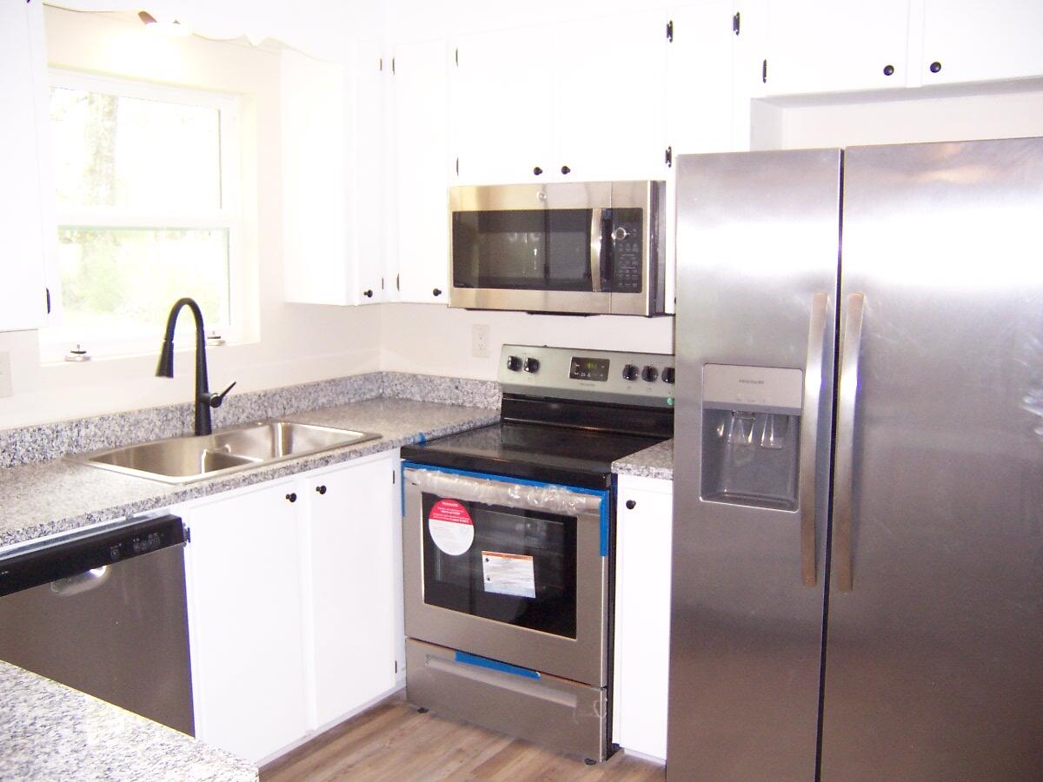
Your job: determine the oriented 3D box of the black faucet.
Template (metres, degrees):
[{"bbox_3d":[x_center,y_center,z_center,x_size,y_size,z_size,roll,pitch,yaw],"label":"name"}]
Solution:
[{"bbox_3d":[-1.050,-0.068,3.210,0.135,0.460,0.250,1,8,10],"label":"black faucet"}]

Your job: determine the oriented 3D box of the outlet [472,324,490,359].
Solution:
[{"bbox_3d":[-0.161,-0.193,3.860,0.079,0.123,0.008,5,10,33],"label":"outlet"}]

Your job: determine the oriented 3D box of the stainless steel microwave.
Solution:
[{"bbox_3d":[0.176,-0.478,3.329,0.757,0.405,0.430,5,10,33],"label":"stainless steel microwave"}]

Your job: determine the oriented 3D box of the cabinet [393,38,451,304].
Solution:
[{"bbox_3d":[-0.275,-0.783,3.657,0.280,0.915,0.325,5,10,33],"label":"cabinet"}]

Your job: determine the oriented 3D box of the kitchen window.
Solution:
[{"bbox_3d":[-1.262,-0.561,3.263,0.075,0.865,0.840,5,10,33],"label":"kitchen window"}]

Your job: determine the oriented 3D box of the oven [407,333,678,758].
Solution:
[{"bbox_3d":[0.090,0.480,3.349,0.758,1.190,0.685,5,10,33],"label":"oven"}]

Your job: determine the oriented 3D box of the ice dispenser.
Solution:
[{"bbox_3d":[0.583,0.108,2.466,0.254,0.351,0.100,5,10,33],"label":"ice dispenser"}]

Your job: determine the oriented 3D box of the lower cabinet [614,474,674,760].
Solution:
[{"bbox_3d":[0.552,0.654,3.143,0.262,0.900,0.625,5,10,33],"label":"lower cabinet"}]

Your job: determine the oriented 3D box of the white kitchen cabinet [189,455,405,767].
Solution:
[{"bbox_3d":[-0.901,0.650,3.211,0.630,0.900,0.877,5,10,33],"label":"white kitchen cabinet"}]

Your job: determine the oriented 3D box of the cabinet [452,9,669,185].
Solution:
[{"bbox_3d":[0.187,-0.942,3.330,0.815,0.510,0.325,5,10,33],"label":"cabinet"}]

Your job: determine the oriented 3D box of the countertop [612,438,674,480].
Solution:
[{"bbox_3d":[0.549,0.194,3.069,0.267,0.037,0.638,5,10,33],"label":"countertop"}]

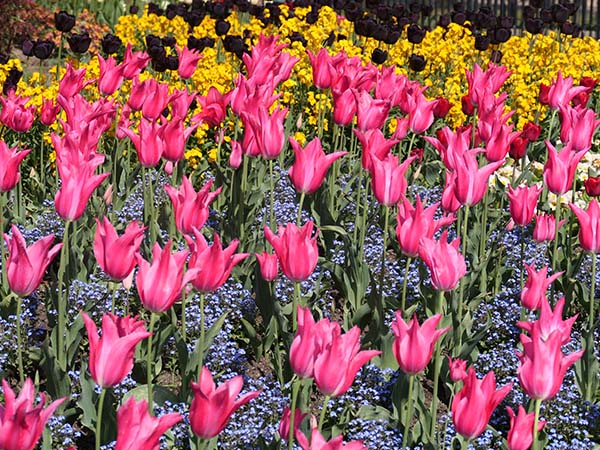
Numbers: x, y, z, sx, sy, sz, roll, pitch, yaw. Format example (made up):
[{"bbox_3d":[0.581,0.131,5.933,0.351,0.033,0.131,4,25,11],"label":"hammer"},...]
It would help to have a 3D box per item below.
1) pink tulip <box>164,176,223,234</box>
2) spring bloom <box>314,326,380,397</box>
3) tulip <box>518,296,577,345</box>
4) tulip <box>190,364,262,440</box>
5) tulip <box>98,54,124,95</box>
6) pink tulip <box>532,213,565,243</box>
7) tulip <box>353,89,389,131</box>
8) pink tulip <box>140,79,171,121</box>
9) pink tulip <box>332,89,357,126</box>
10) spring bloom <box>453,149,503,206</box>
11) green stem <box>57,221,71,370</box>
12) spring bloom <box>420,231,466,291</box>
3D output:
[{"bbox_3d":[-0.175,-0.032,2.930,0.095,0.090,0.081,0,16,0],"label":"pink tulip"},{"bbox_3d":[0.061,0.175,2.290,0.085,0.085,0.072,0,16,0],"label":"spring bloom"},{"bbox_3d":[0.336,0.140,2.420,0.081,0.082,0.073,0,16,0],"label":"tulip"},{"bbox_3d":[-0.093,0.219,2.200,0.089,0.084,0.071,0,16,0],"label":"tulip"},{"bbox_3d":[-0.422,-0.336,3.980,0.060,0.086,0.057,7,13,0],"label":"tulip"},{"bbox_3d":[0.433,0.004,3.100,0.057,0.048,0.054,0,14,0],"label":"pink tulip"},{"bbox_3d":[0.153,-0.243,3.780,0.076,0.087,0.072,0,16,0],"label":"tulip"},{"bbox_3d":[-0.301,-0.262,3.720,0.061,0.085,0.058,6,14,0],"label":"pink tulip"},{"bbox_3d":[0.096,-0.250,3.800,0.053,0.078,0.053,0,16,0],"label":"pink tulip"},{"bbox_3d":[0.280,-0.074,2.800,0.079,0.086,0.075,6,14,0],"label":"spring bloom"},{"bbox_3d":[-0.371,0.114,2.800,0.015,0.252,0.015,0,16,0],"label":"green stem"},{"bbox_3d":[0.206,0.051,2.580,0.067,0.083,0.064,-6,14,0],"label":"spring bloom"}]

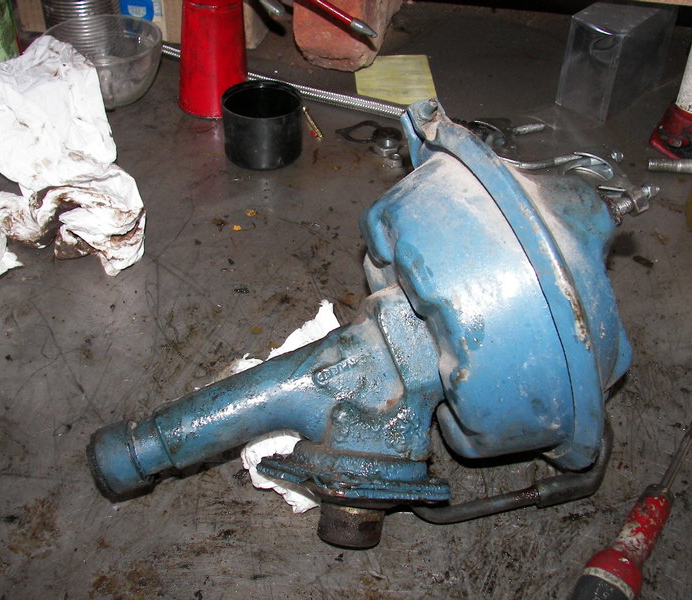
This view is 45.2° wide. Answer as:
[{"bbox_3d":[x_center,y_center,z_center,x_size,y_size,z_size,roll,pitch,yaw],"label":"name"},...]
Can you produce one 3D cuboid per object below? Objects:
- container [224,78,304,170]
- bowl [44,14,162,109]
[{"bbox_3d":[-0.072,-0.151,0.728,0.068,0.054,0.068,1,41,0],"label":"container"},{"bbox_3d":[-0.231,-0.224,0.803,0.112,0.058,0.112,1,41,-1],"label":"bowl"}]

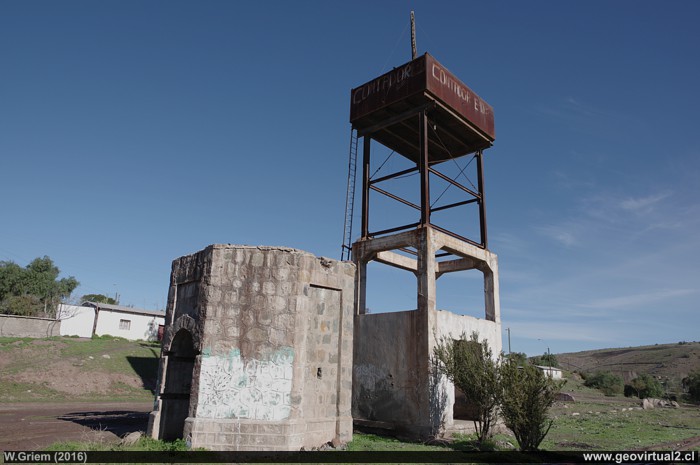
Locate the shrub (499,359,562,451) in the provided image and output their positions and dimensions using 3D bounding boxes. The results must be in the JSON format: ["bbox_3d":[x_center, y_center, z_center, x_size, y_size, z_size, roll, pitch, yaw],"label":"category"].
[{"bbox_3d":[4.262,4.042,11.006,1.420,2.063,1.400,-4,-17,20],"label":"shrub"}]

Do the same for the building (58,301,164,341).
[{"bbox_3d":[-24.974,9.610,48.617,3.800,3.200,12.962,-6,-18,25],"label":"building"}]

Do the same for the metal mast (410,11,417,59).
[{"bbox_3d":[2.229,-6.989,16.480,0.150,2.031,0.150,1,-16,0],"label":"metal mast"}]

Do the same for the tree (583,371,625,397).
[{"bbox_3d":[20.874,12.378,38.229,3.200,2.039,3.000,-7,-18,27],"label":"tree"}]

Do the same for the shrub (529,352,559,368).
[{"bbox_3d":[56.677,38.444,135.821,7.500,6.743,7.000,-5,-17,21],"label":"shrub"}]

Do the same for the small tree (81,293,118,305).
[{"bbox_3d":[-32.549,10.564,60.562,4.800,5.476,4.800,10,-18,-27],"label":"small tree"}]

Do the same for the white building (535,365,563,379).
[{"bbox_3d":[52.239,36.274,121.439,5.600,3.630,4.800,1,-16,0],"label":"white building"}]

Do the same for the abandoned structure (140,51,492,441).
[{"bbox_3d":[-0.094,0.105,15.129,5.720,11.700,10.200,-13,-21,41],"label":"abandoned structure"}]

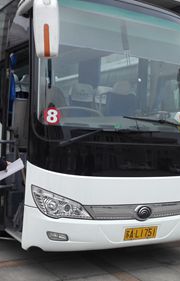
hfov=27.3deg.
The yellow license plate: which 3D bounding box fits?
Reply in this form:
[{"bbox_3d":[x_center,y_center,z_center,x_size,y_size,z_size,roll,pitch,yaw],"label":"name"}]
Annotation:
[{"bbox_3d":[0.546,0.988,3.964,0.440,0.140,0.020,4,7,-31],"label":"yellow license plate"}]

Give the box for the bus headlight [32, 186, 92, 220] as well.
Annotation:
[{"bbox_3d":[-0.262,0.599,3.589,0.609,0.328,0.166,4,0,-21],"label":"bus headlight"}]

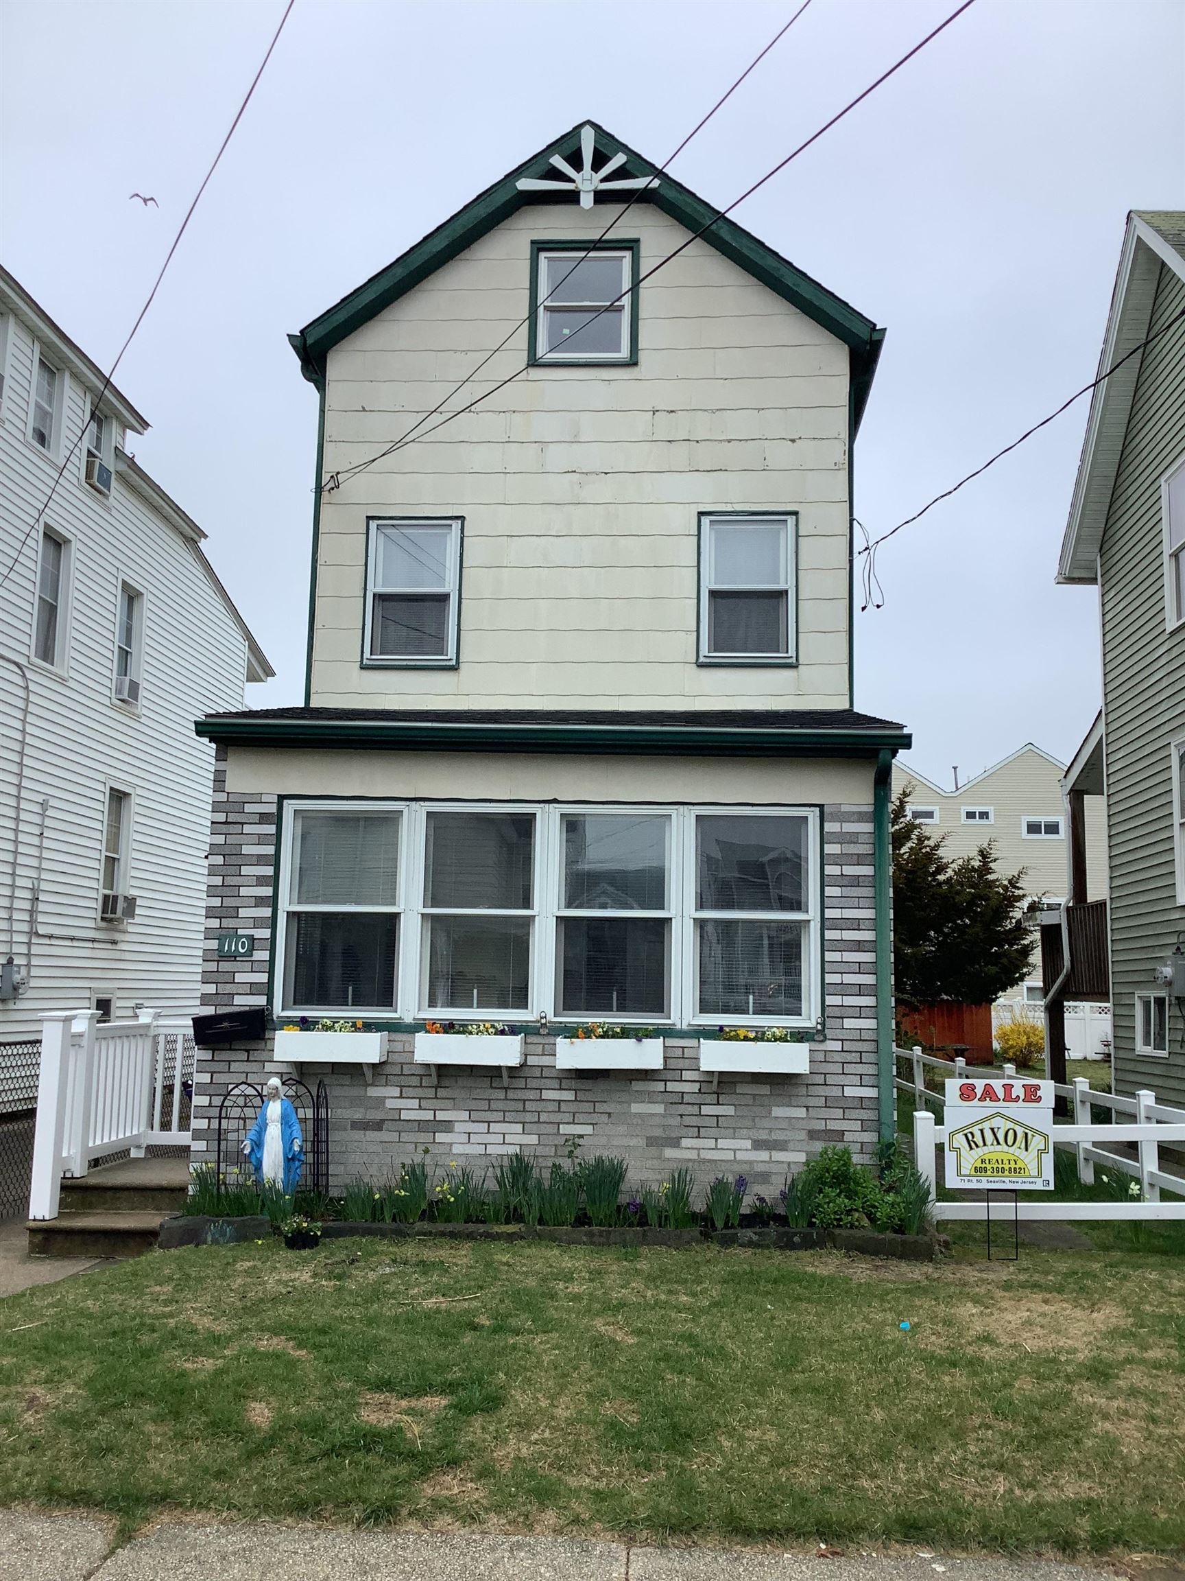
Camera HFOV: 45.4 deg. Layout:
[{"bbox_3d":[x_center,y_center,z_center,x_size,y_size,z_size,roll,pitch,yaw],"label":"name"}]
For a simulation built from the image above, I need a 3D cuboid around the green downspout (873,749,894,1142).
[{"bbox_3d":[1.807,1.051,8.688,0.100,2.560,0.160,1,-8,3],"label":"green downspout"}]

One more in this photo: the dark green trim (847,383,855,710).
[{"bbox_3d":[2.092,-1.978,11.388,0.060,2.730,0.100,1,-8,3],"label":"dark green trim"}]

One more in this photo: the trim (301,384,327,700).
[{"bbox_3d":[-2.294,-2.013,11.662,0.090,2.730,0.100,1,-8,3],"label":"trim"}]

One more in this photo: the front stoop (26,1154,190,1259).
[{"bbox_3d":[-2.906,2.690,9.248,0.860,0.330,2.050,1,-8,3],"label":"front stoop"}]

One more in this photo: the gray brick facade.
[{"bbox_3d":[-0.301,1.181,8.895,4.350,2.820,0.220,1,-8,3],"label":"gray brick facade"}]

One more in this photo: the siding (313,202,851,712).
[{"bbox_3d":[-0.075,-2.790,11.659,4.335,4.350,0.200,1,-8,3],"label":"siding"}]

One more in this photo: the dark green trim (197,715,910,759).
[{"bbox_3d":[-0.272,-0.331,8.866,4.480,0.210,0.230,1,-8,3],"label":"dark green trim"}]

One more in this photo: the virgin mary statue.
[{"bbox_3d":[-1.911,2.118,8.455,0.390,0.805,0.240,0,-8,7],"label":"virgin mary statue"}]

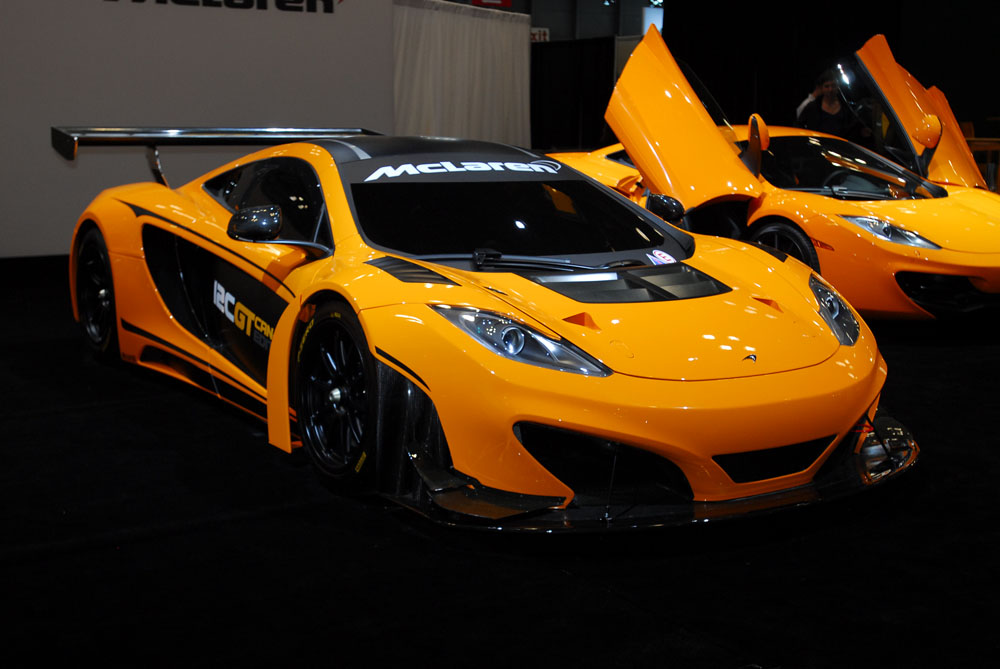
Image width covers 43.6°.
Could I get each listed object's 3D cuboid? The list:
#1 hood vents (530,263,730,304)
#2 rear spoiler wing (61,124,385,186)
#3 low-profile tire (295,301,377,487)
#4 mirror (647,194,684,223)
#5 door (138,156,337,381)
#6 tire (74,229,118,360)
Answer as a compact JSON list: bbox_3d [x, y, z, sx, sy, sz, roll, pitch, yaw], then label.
[{"bbox_3d":[0.442,-0.172,4.240,0.690,0.060,0.350,-5,21,-33],"label":"hood vents"},{"bbox_3d":[-1.528,-1.020,7.166,1.880,0.310,0.500,-5,12,-33],"label":"rear spoiler wing"},{"bbox_3d":[-0.421,0.198,4.106,0.280,0.650,0.650,-5,12,-33],"label":"low-profile tire"},{"bbox_3d":[0.720,-0.548,5.520,0.205,0.135,0.140,-5,12,-33],"label":"mirror"},{"bbox_3d":[-1.032,-0.320,5.123,0.420,0.820,1.580,-5,12,-33],"label":"door"},{"bbox_3d":[-1.875,-0.228,6.305,0.310,0.695,0.695,-5,12,-33],"label":"tire"}]

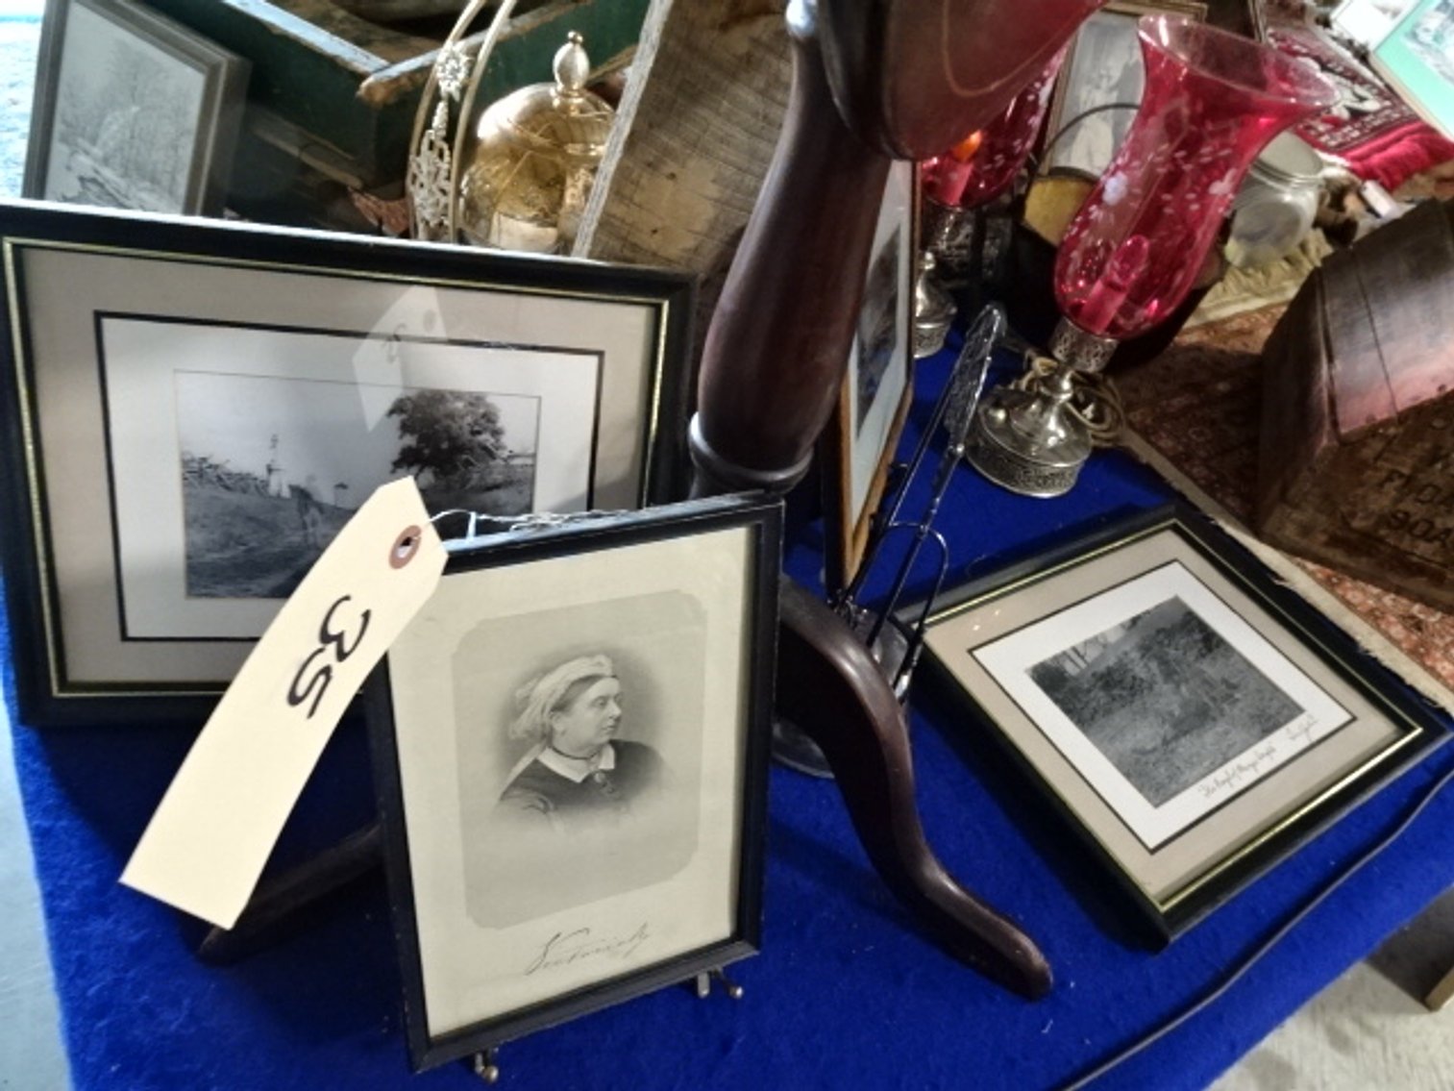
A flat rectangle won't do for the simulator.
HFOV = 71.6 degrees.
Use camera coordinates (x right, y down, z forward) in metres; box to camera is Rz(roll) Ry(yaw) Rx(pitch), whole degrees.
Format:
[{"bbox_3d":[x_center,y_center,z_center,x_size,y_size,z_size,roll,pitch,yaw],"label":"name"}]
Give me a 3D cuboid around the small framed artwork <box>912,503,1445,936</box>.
[{"bbox_3d":[0.322,0.102,0.738,0.336,0.019,0.265,-17,52,-29],"label":"small framed artwork"}]

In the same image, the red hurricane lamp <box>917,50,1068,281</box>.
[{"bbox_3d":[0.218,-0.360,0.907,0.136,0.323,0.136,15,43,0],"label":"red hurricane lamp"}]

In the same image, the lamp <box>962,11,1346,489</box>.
[{"bbox_3d":[0.305,-0.203,0.795,0.139,0.360,0.139,15,43,0],"label":"lamp"}]

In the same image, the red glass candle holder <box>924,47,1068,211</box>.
[{"bbox_3d":[0.225,-0.388,0.880,0.131,0.244,0.131,15,43,0],"label":"red glass candle holder"}]

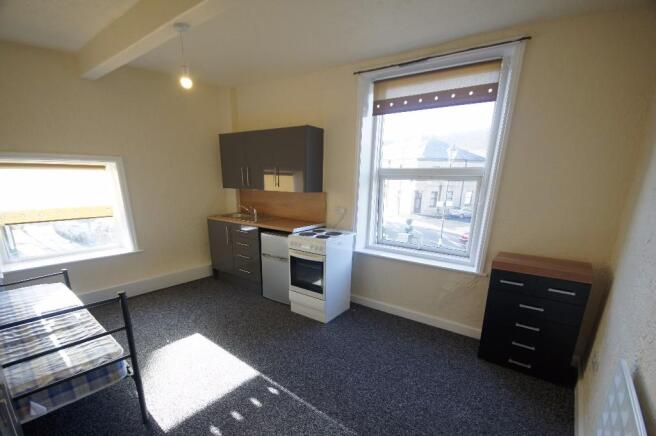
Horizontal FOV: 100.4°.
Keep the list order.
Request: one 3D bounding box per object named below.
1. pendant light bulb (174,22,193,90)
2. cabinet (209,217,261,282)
[{"bbox_3d":[-0.986,-1.101,1.879,0.100,0.405,0.100,7,12,33],"label":"pendant light bulb"},{"bbox_3d":[-1.109,0.388,3.882,1.050,0.725,0.560,7,12,33],"label":"cabinet"}]

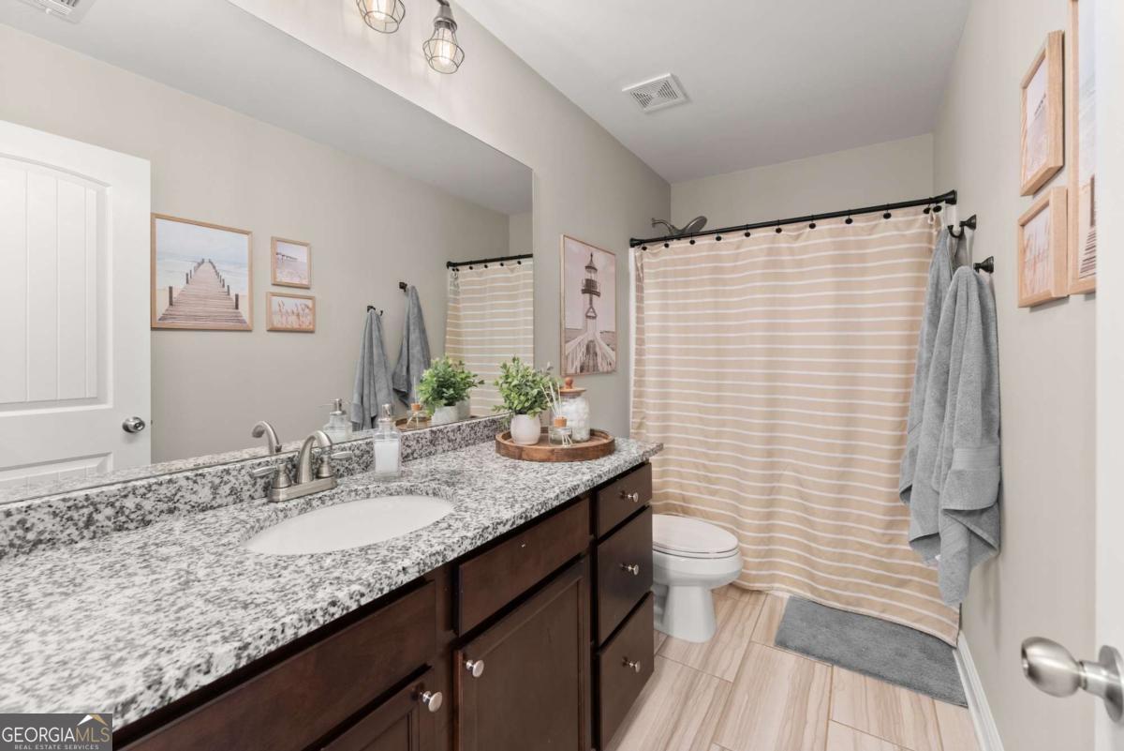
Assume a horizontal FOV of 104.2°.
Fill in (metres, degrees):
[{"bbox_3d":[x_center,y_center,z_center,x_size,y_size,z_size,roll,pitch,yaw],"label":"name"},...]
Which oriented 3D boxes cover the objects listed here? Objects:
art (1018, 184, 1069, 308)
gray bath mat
[{"bbox_3d":[1.049,-0.269,0.964,0.025,0.210,0.253,1,2,33],"label":"art"},{"bbox_3d":[1.261,1.097,1.821,0.600,0.018,0.430,2,4,34],"label":"gray bath mat"}]

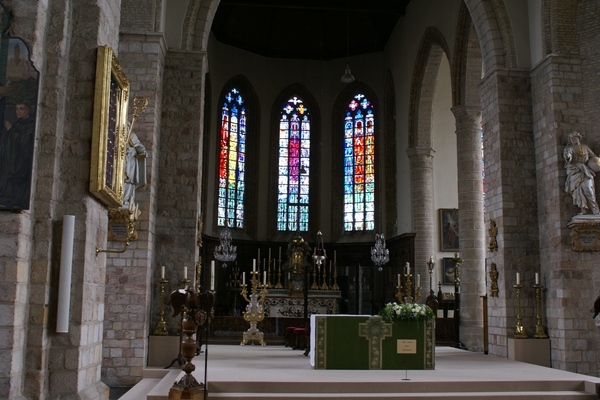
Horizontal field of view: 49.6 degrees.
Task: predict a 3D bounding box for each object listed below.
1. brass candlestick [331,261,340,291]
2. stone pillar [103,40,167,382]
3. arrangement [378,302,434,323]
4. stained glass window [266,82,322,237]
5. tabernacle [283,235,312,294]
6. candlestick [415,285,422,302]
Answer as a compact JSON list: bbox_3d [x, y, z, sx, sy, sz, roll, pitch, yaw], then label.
[{"bbox_3d":[1.382,2.931,24.734,0.280,1.059,0.270,2,-9,-6],"label":"brass candlestick"},{"bbox_3d":[-3.548,0.122,13.703,1.000,7.273,0.800,1,-8,-6],"label":"stone pillar"},{"bbox_3d":[2.002,2.124,12.214,0.980,0.352,0.420,2,-9,-6],"label":"arrangement"},{"bbox_3d":[-0.237,-1.658,27.991,2.337,6.900,0.450,2,-9,-6],"label":"stained glass window"},{"bbox_3d":[-0.100,2.578,25.900,1.150,2.350,0.750,2,-9,-5],"label":"tabernacle"},{"bbox_3d":[3.266,2.585,17.873,0.200,0.463,0.200,2,-9,-6],"label":"candlestick"}]

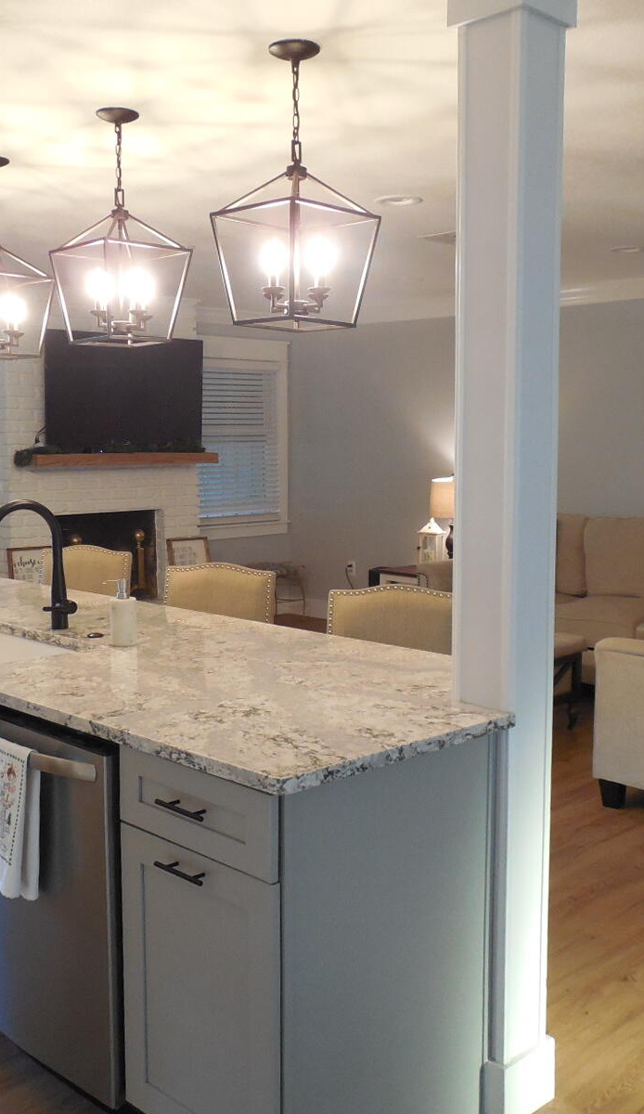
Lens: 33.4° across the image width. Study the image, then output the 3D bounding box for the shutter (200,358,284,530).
[{"bbox_3d":[-0.638,-0.891,8.252,0.930,1.270,0.060,-6,8,-44],"label":"shutter"}]

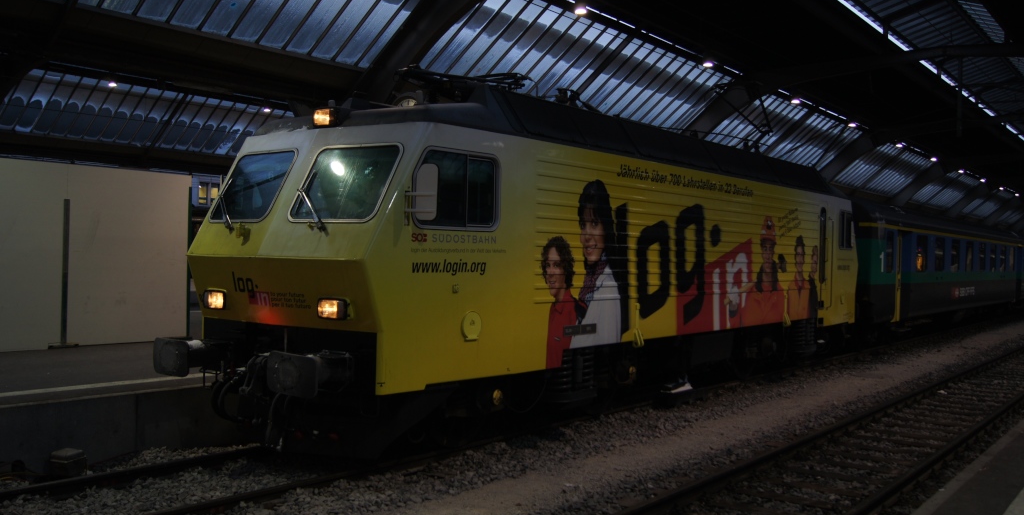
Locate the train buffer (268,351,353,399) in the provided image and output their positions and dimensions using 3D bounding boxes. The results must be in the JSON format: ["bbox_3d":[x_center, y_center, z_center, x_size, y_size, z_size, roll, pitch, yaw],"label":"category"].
[{"bbox_3d":[-1.707,1.010,8.269,0.609,0.365,0.609,1,0,37],"label":"train buffer"}]

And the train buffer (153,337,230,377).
[{"bbox_3d":[-3.128,0.976,9.335,0.609,0.365,0.609,1,0,37],"label":"train buffer"}]

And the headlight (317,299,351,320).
[{"bbox_3d":[-1.581,0.465,8.454,0.370,0.203,0.101,1,0,37],"label":"headlight"}]

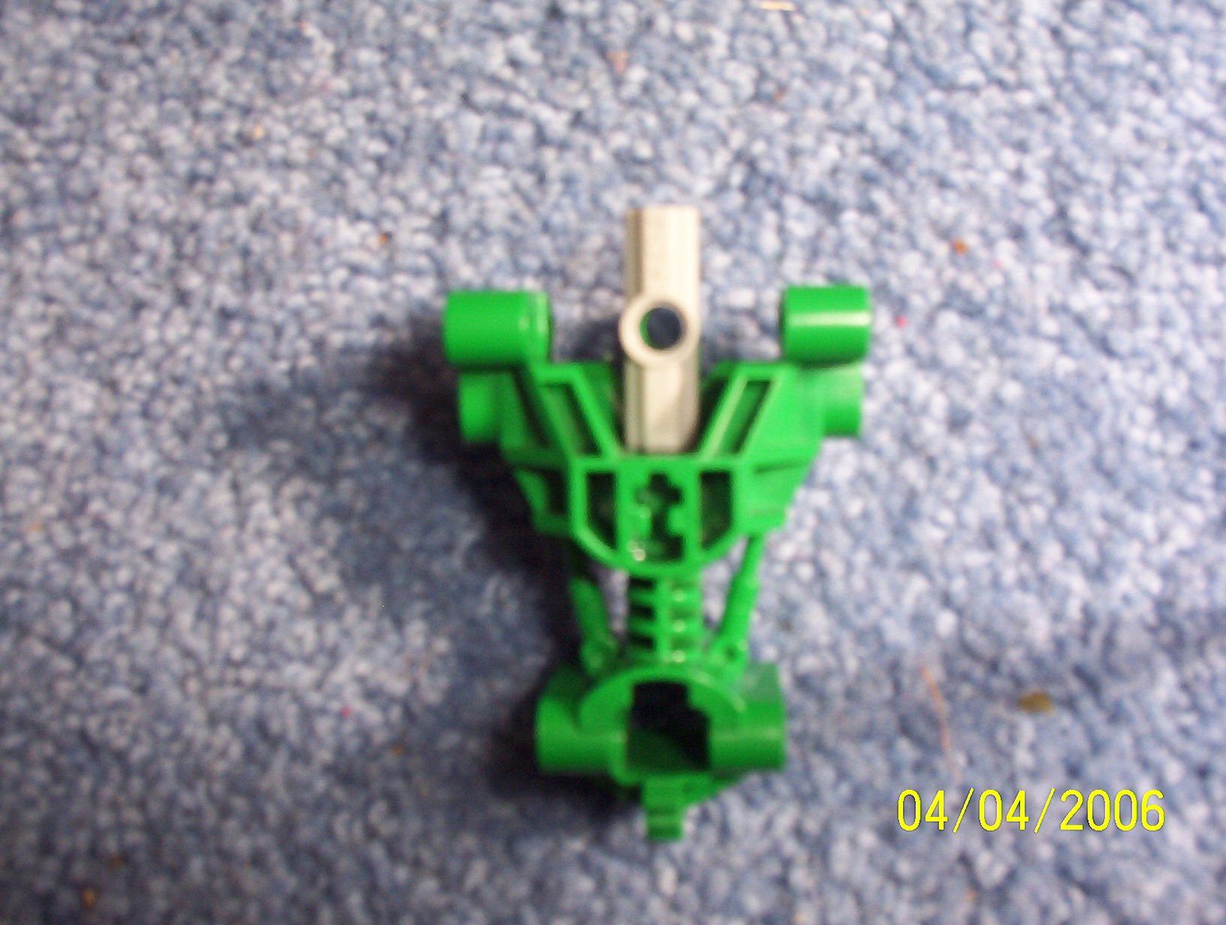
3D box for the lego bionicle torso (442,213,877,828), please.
[{"bbox_3d":[0.005,0.007,0.138,0.041,0.025,0.063,1,95,4],"label":"lego bionicle torso"}]

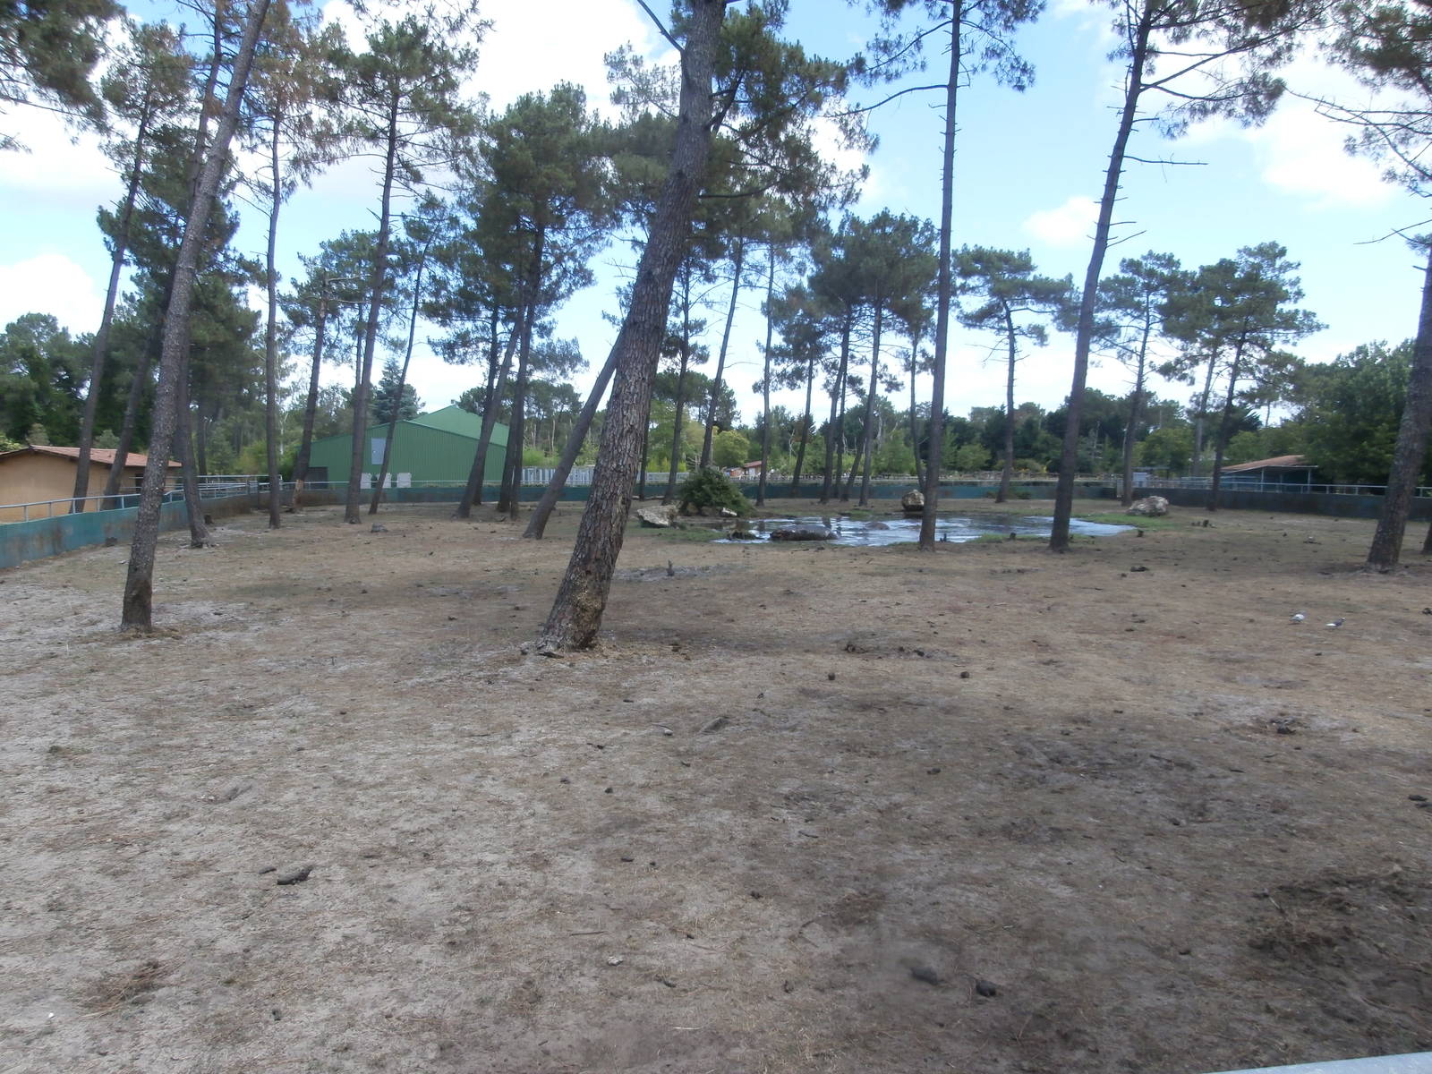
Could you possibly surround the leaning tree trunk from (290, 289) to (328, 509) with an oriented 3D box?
[{"bbox_3d":[-18.665,-6.330,45.748,0.616,10.148,0.514,7,1,-23],"label":"leaning tree trunk"}]

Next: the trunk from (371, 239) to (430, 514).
[{"bbox_3d":[-16.539,-8.424,51.956,0.500,14.608,0.400,11,0,-20],"label":"trunk"}]

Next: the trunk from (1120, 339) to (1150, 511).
[{"bbox_3d":[20.606,-5.673,48.767,0.606,8.332,0.496,7,6,22],"label":"trunk"}]

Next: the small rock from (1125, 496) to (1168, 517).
[{"bbox_3d":[21.439,-1.512,49.320,2.050,0.900,1.400,2,5,23],"label":"small rock"}]

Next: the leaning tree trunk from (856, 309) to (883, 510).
[{"bbox_3d":[7.646,-6.349,48.763,0.524,9.690,0.441,5,5,8],"label":"leaning tree trunk"}]

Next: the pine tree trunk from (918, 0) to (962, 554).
[{"bbox_3d":[6.850,-7.661,29.991,0.480,16.043,0.450,3,5,12],"label":"pine tree trunk"}]

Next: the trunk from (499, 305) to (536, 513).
[{"bbox_3d":[-7.701,-4.903,39.197,0.662,8.158,0.485,6,3,-12],"label":"trunk"}]

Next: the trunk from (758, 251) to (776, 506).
[{"bbox_3d":[2.556,-7.815,49.382,0.420,12.518,0.336,3,4,2],"label":"trunk"}]

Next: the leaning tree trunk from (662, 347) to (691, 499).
[{"bbox_3d":[-2.615,-7.423,64.829,0.550,10.480,0.500,7,4,-3],"label":"leaning tree trunk"}]

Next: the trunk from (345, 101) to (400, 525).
[{"bbox_3d":[-14.776,-9.899,42.940,0.680,18.706,0.600,6,2,-20],"label":"trunk"}]

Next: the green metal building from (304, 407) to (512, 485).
[{"bbox_3d":[-27.805,-7.974,86.772,16.500,6.900,15.000,-2,5,-20],"label":"green metal building"}]

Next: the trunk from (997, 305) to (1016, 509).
[{"bbox_3d":[15.488,-6.938,52.639,0.744,10.305,0.476,1,4,16],"label":"trunk"}]

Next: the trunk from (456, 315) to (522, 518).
[{"bbox_3d":[-8.712,-4.676,38.440,0.496,8.034,0.431,15,0,-15],"label":"trunk"}]

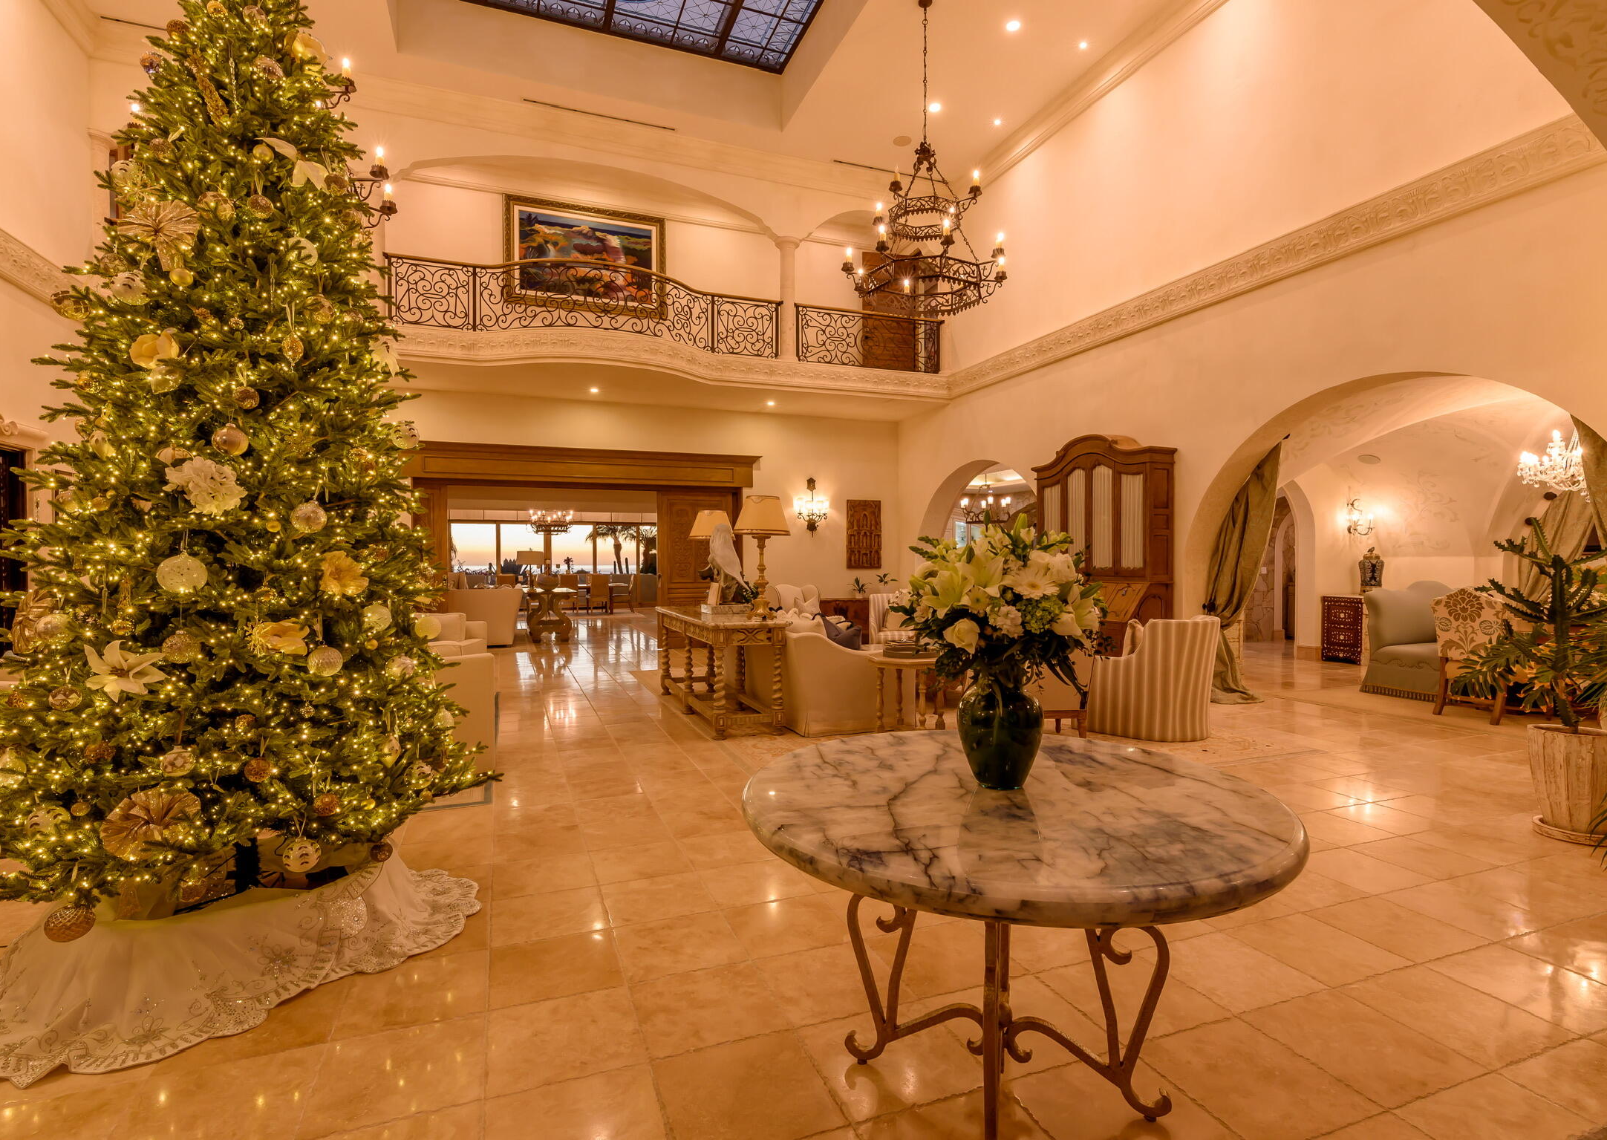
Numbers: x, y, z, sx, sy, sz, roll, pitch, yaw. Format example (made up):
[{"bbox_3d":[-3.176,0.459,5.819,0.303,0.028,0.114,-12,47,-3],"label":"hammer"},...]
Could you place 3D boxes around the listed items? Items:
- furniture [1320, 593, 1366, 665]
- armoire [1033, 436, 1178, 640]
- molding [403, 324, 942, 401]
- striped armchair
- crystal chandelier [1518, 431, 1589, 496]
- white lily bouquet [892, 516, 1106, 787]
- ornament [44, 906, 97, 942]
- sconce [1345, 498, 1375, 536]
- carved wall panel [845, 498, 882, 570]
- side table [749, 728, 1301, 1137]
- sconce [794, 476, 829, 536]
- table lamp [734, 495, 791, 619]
[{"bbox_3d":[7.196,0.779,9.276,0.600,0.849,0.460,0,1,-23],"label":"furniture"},{"bbox_3d":[3.095,-0.109,7.667,0.666,2.650,1.549,0,1,-23],"label":"armoire"},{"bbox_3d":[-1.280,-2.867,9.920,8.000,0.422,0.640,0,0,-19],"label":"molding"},{"bbox_3d":[2.694,0.798,5.559,0.880,0.870,0.780,0,1,31],"label":"striped armchair"},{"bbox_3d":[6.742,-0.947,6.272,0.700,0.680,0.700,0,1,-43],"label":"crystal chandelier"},{"bbox_3d":[0.480,0.197,1.747,0.493,0.666,0.474,0,0,-19],"label":"white lily bouquet"},{"bbox_3d":[-1.882,0.913,1.828,0.091,0.091,0.091,0,0,-19],"label":"ornament"},{"bbox_3d":[7.872,-0.730,10.086,0.384,0.531,0.205,0,0,-19],"label":"sconce"},{"bbox_3d":[0.994,-0.592,11.789,0.616,1.140,0.070,0,1,-18],"label":"carved wall panel"},{"bbox_3d":[0.480,0.905,1.747,1.235,0.750,1.235,0,0,-19],"label":"side table"},{"bbox_3d":[0.117,-1.024,11.379,0.532,0.916,0.300,0,1,-18],"label":"sconce"},{"bbox_3d":[-0.339,-0.091,5.850,0.467,1.011,0.467,0,0,0],"label":"table lamp"}]

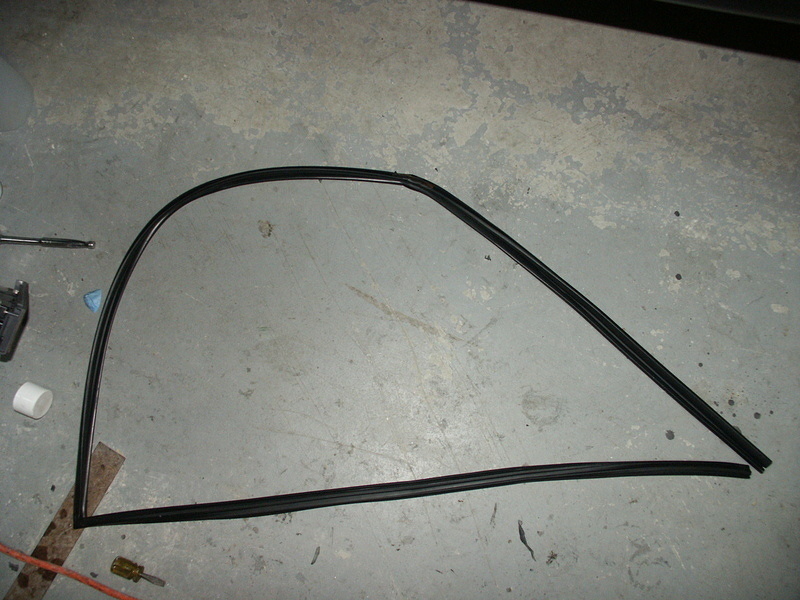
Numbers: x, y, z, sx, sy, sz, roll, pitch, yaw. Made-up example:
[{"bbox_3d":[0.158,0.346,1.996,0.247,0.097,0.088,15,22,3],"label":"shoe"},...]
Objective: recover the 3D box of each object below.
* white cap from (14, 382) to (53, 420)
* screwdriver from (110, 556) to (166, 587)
[{"bbox_3d":[-0.551,0.152,1.009,0.034,0.044,0.044,19,76,6],"label":"white cap"},{"bbox_3d":[-0.372,0.391,0.954,0.084,0.024,0.024,18,76,5],"label":"screwdriver"}]

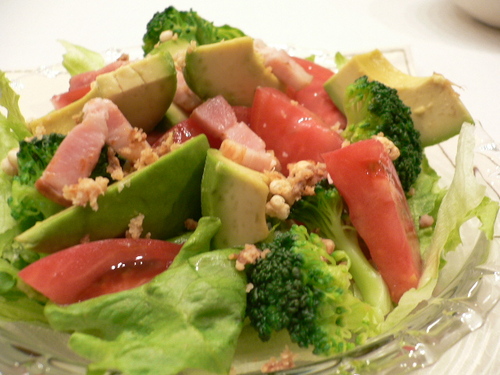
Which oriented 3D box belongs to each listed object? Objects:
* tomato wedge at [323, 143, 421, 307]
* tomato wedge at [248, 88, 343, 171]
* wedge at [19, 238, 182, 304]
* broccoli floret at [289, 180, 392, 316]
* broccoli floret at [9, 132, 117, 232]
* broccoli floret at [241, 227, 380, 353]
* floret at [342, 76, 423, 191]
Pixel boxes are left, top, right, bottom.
[{"bbox_3d":[0.046,0.012,0.193,0.027,0.028,0.058,-8,70,-10],"label":"tomato wedge"},{"bbox_3d":[0.021,-0.024,0.228,0.053,0.031,0.029,36,48,19],"label":"tomato wedge"},{"bbox_3d":[-0.053,0.030,0.188,0.060,0.023,0.026,-6,37,-3],"label":"wedge"},{"bbox_3d":[0.037,0.022,0.197,0.034,0.034,0.058,-26,67,-7],"label":"broccoli floret"},{"bbox_3d":[-0.080,-0.002,0.216,0.042,0.040,0.040,-6,3,0],"label":"broccoli floret"},{"bbox_3d":[0.023,0.036,0.181,0.040,0.042,0.040,-9,35,-36],"label":"broccoli floret"},{"bbox_3d":[0.060,-0.024,0.230,0.034,0.044,0.036,-34,38,9],"label":"floret"}]

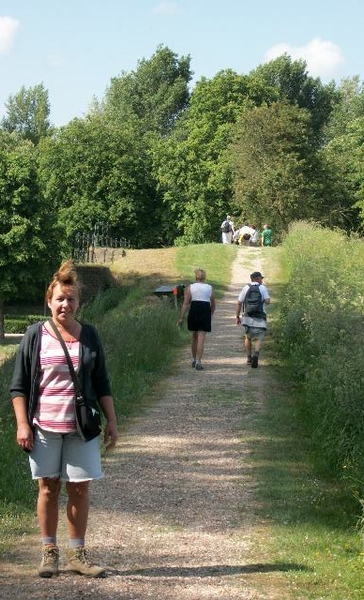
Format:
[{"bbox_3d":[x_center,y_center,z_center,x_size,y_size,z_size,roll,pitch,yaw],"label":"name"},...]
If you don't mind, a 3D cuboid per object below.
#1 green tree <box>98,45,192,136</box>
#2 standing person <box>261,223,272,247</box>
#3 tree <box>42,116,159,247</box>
[{"bbox_3d":[-2.800,-9.900,125.000,8.000,18.500,7.800,0,1,0],"label":"green tree"},{"bbox_3d":[3.700,-2.440,73.000,0.520,1.700,0.360,0,1,-10],"label":"standing person"},{"bbox_3d":[-4.700,-5.600,95.000,7.200,10.000,7.000,0,1,0],"label":"tree"}]

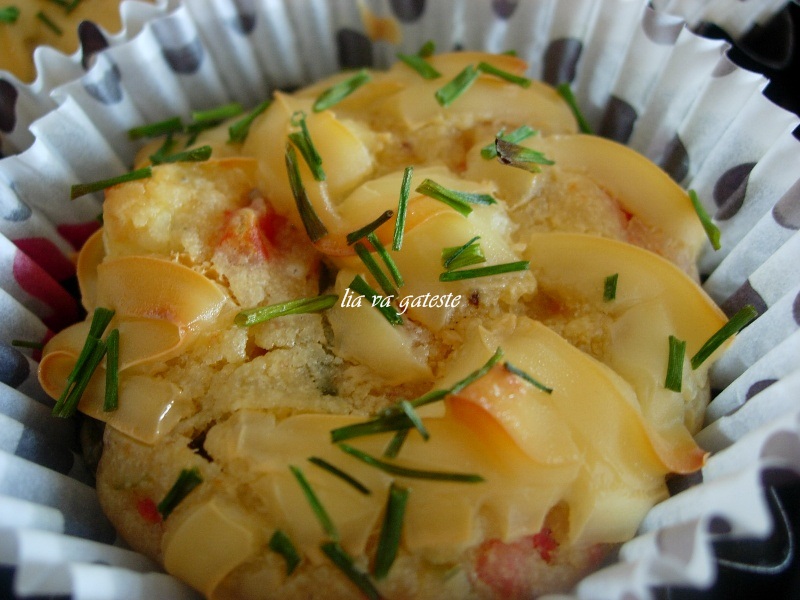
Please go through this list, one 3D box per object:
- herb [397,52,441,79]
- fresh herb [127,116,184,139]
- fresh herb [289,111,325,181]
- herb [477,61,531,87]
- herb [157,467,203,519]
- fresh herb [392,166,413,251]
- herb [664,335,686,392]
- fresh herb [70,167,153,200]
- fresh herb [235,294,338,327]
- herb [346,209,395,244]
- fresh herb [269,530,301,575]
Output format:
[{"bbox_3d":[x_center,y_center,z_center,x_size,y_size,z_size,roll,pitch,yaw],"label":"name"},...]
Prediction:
[{"bbox_3d":[0.003,-0.044,0.163,0.002,0.002,0.012,-23,43,-26],"label":"herb"},{"bbox_3d":[-0.042,-0.030,0.151,0.009,0.002,0.002,-22,49,-20],"label":"fresh herb"},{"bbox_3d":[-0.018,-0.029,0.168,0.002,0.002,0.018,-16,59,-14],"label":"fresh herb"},{"bbox_3d":[0.019,-0.041,0.160,0.011,0.002,0.002,28,49,27],"label":"herb"},{"bbox_3d":[-0.027,0.024,0.108,0.002,0.001,0.006,33,73,20],"label":"herb"},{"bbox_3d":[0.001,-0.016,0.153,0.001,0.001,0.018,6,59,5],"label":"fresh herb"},{"bbox_3d":[0.036,0.008,0.116,0.002,0.001,0.008,23,57,-10],"label":"herb"},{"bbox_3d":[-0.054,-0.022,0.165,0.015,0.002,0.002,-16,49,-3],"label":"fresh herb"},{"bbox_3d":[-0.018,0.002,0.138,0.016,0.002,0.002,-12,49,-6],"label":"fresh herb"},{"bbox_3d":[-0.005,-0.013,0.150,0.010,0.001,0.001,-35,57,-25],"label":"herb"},{"bbox_3d":[-0.013,0.029,0.102,0.002,0.001,0.005,-25,65,-6],"label":"fresh herb"}]

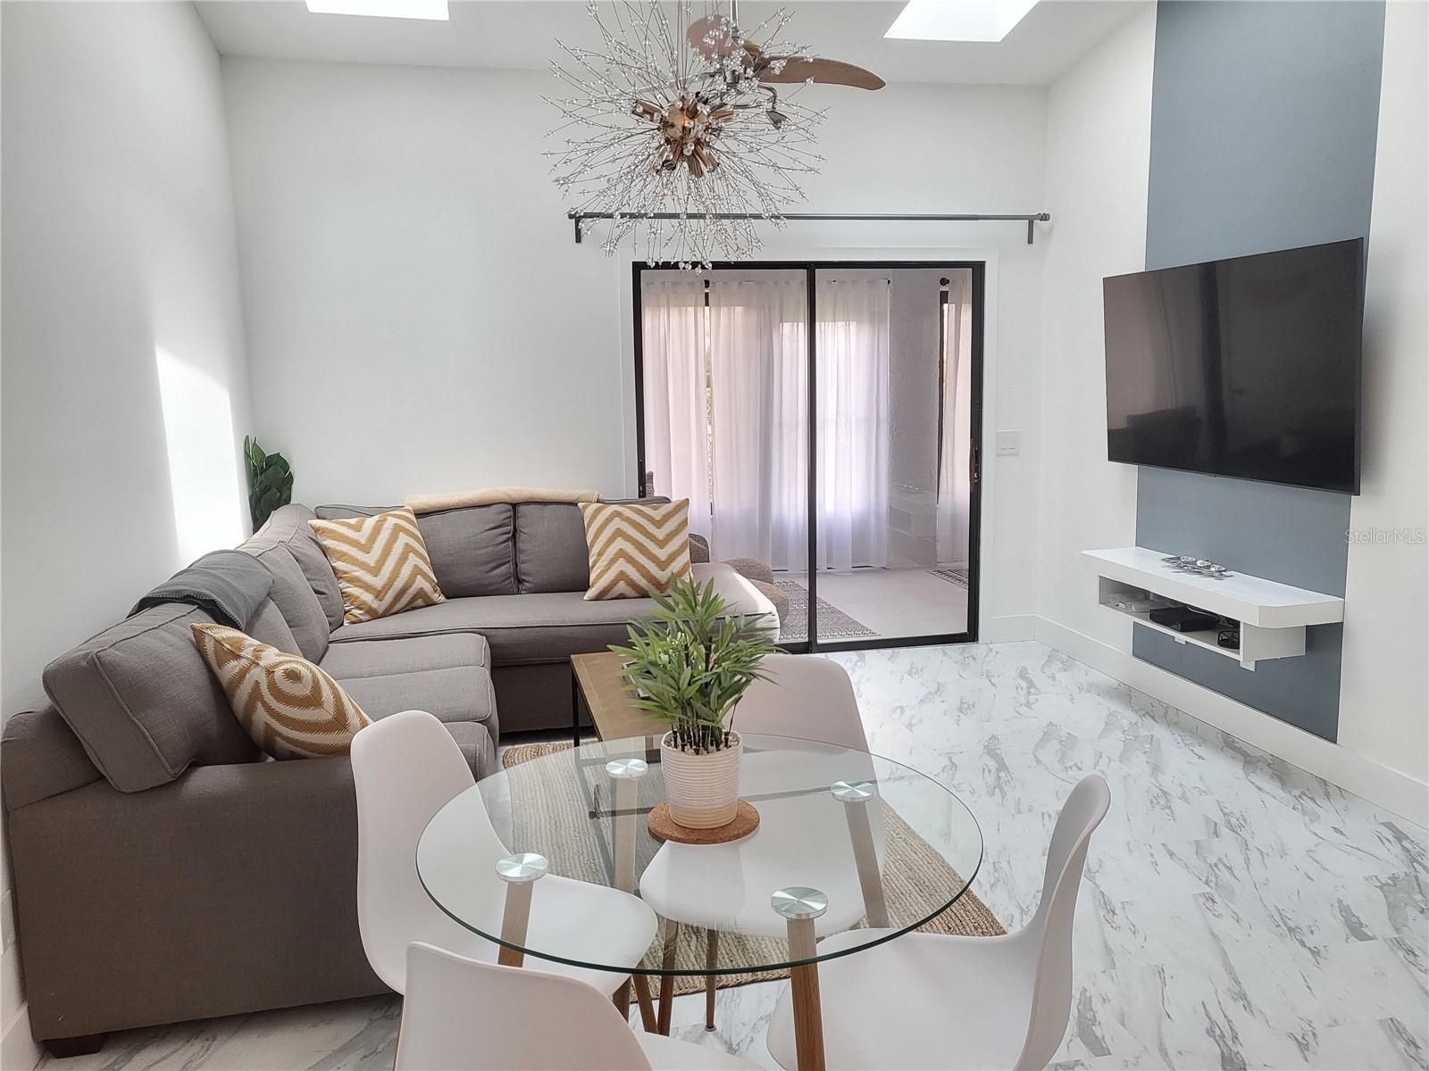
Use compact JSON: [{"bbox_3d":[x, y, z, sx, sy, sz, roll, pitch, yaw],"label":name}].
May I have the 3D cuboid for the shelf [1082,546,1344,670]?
[{"bbox_3d":[1.872,0.264,4.226,0.335,0.240,1.270,-2,8,-10],"label":"shelf"}]

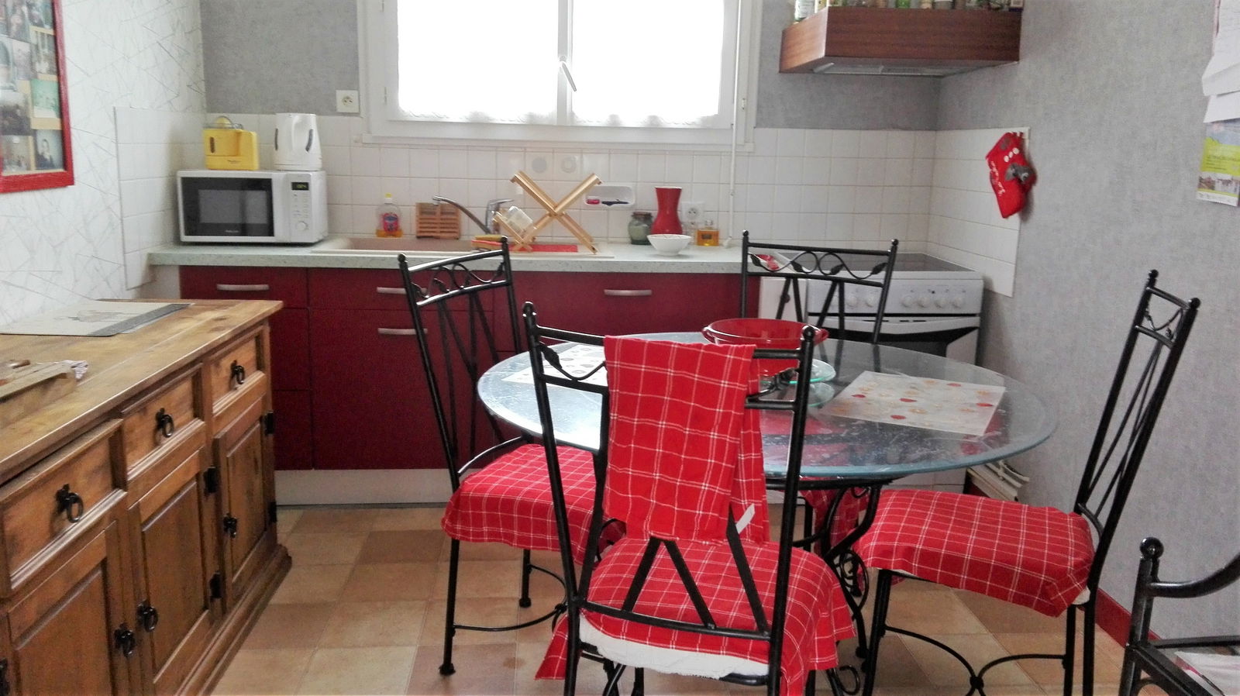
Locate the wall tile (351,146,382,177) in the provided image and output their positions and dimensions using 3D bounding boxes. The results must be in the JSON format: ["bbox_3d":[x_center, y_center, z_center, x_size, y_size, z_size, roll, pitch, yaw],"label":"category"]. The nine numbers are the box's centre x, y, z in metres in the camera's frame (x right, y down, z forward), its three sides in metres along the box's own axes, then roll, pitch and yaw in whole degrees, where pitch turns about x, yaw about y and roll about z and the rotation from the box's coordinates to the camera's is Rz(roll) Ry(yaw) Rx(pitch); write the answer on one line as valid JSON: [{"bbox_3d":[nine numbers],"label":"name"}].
[{"bbox_3d":[-0.976,-0.716,3.413,0.108,0.108,0.010,0,11,-4],"label":"wall tile"}]

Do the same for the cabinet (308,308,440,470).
[{"bbox_3d":[-0.739,0.098,3.189,0.604,0.550,0.473,0,12,-4],"label":"cabinet"}]

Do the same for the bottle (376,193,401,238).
[{"bbox_3d":[-0.868,-0.491,3.341,0.092,0.175,0.059,0,12,-4],"label":"bottle"}]

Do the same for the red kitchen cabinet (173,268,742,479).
[{"bbox_3d":[-0.492,0.029,3.232,1.879,0.677,0.552,0,12,-4],"label":"red kitchen cabinet"}]

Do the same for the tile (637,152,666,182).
[{"bbox_3d":[0.127,-0.704,3.467,0.108,0.108,0.010,0,13,-5],"label":"tile"}]

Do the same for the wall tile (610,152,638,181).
[{"bbox_3d":[0.017,-0.705,3.458,0.108,0.108,0.010,0,13,-5],"label":"wall tile"}]

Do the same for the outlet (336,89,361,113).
[{"bbox_3d":[-1.029,-0.933,3.358,0.084,0.083,0.020,0,11,-4],"label":"outlet"}]

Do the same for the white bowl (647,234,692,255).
[{"bbox_3d":[0.176,-0.366,3.146,0.145,0.064,0.145,1,13,0],"label":"white bowl"}]

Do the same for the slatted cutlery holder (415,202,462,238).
[{"bbox_3d":[-0.696,-0.488,3.401,0.165,0.143,0.075,0,13,-5],"label":"slatted cutlery holder"}]

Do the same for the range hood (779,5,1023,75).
[{"bbox_3d":[0.944,-1.060,3.099,0.627,0.155,0.576,0,12,-4],"label":"range hood"}]

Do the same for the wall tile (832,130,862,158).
[{"bbox_3d":[0.892,-0.811,3.513,0.108,0.108,0.010,0,11,-4],"label":"wall tile"}]

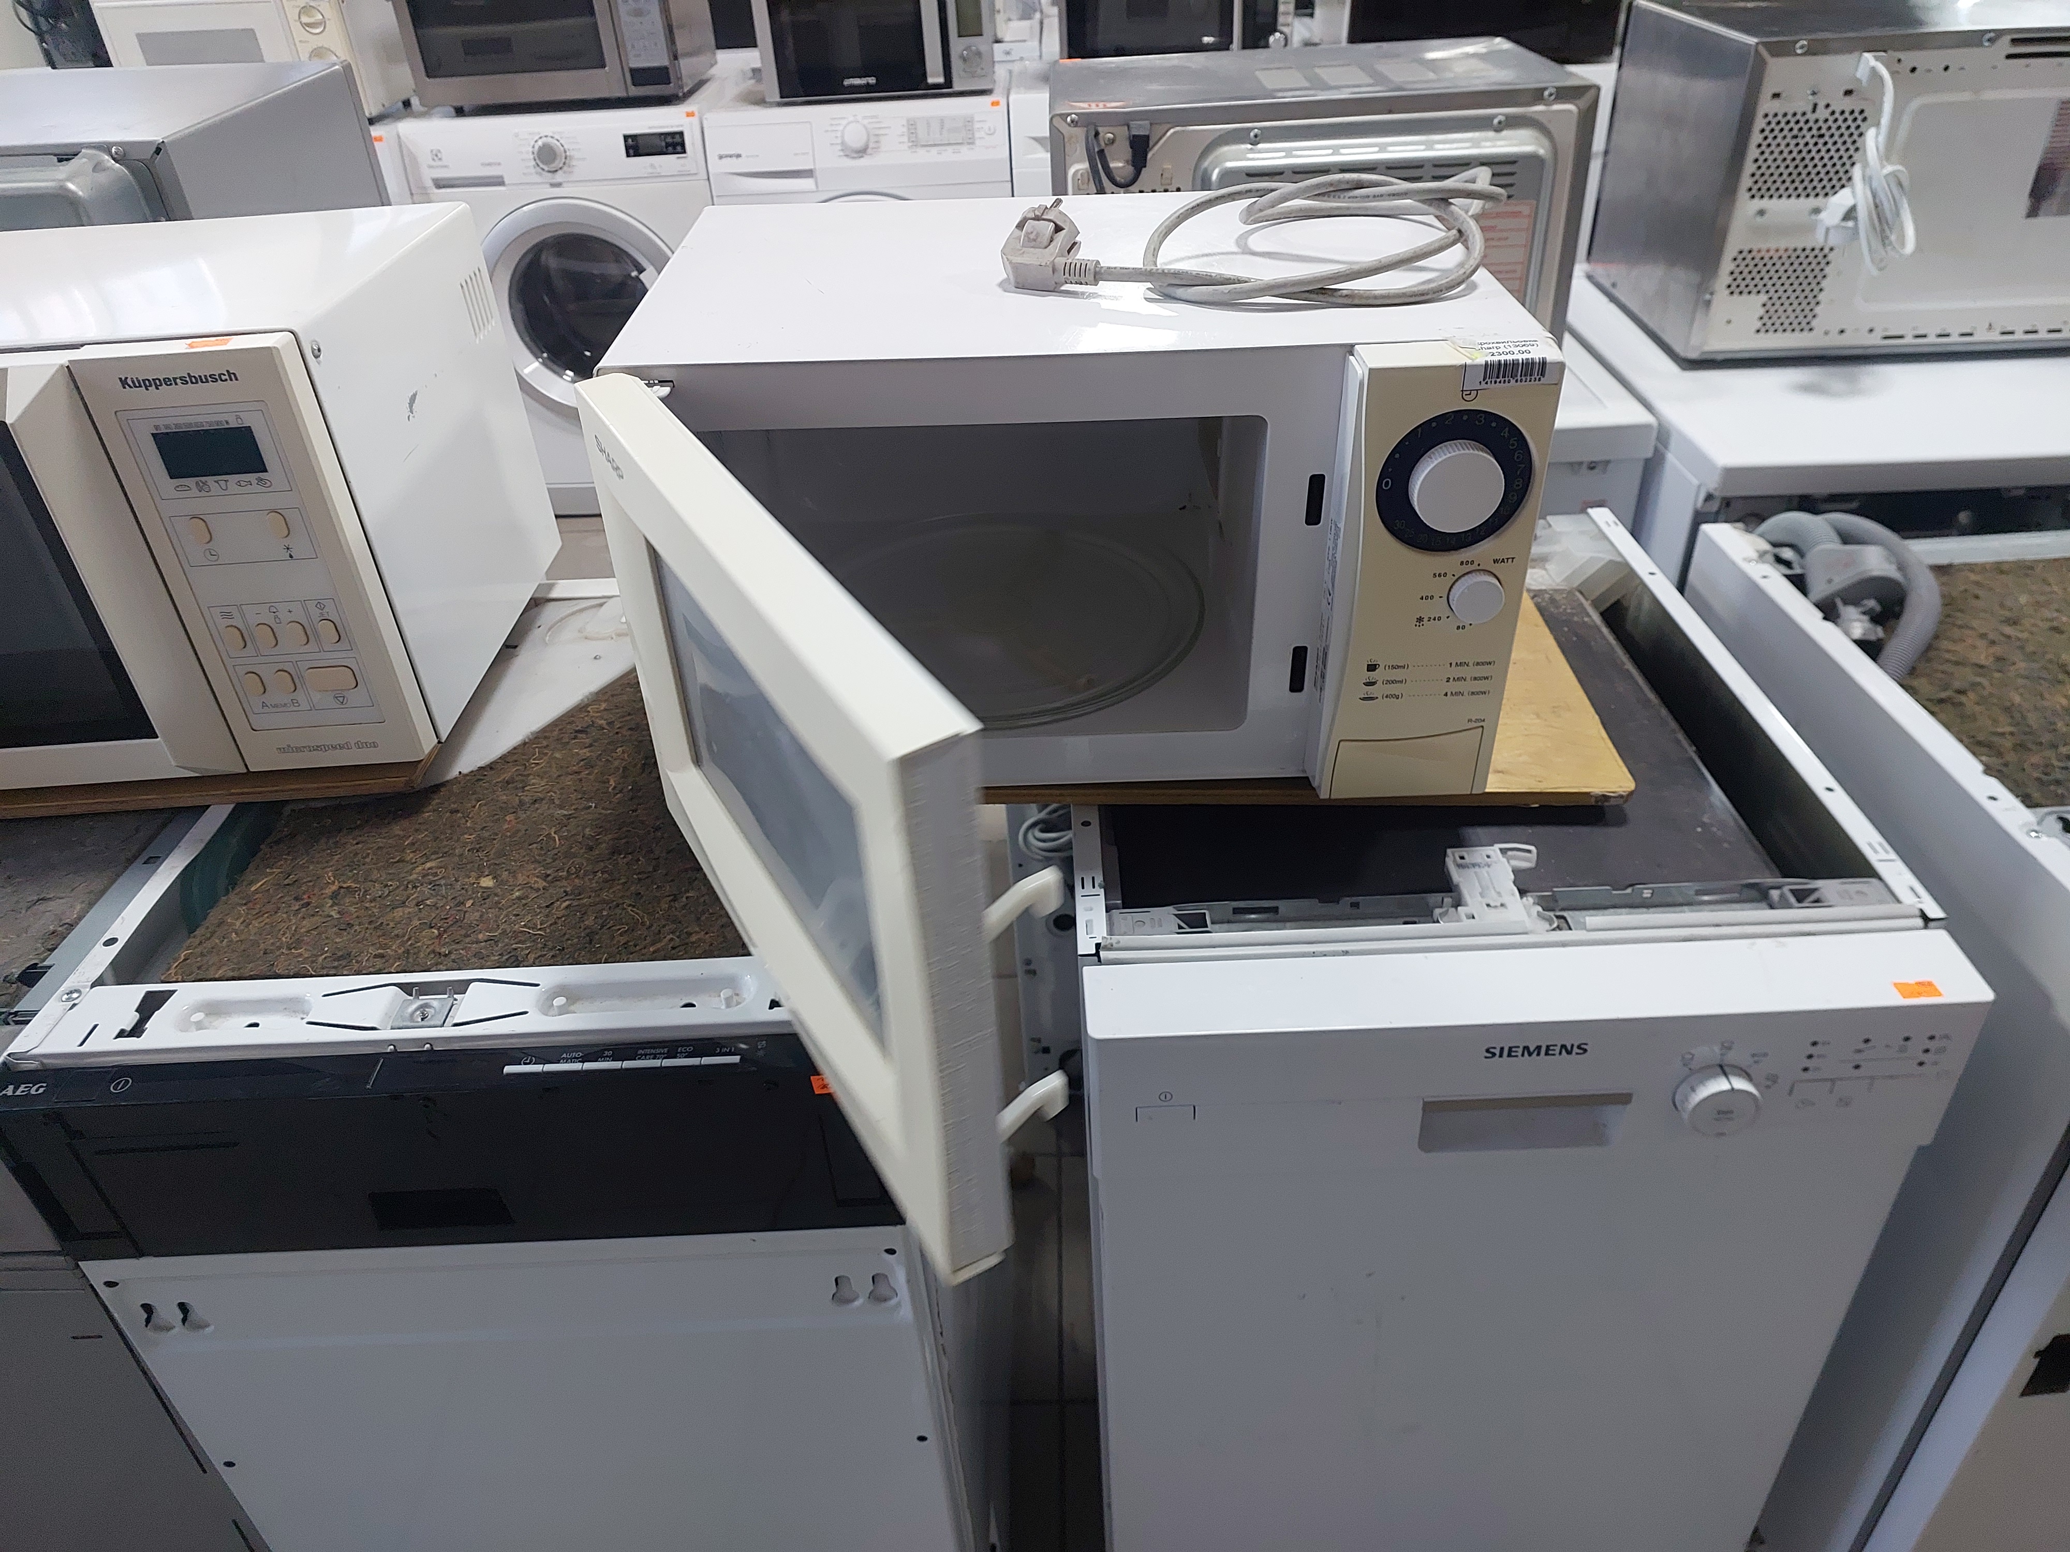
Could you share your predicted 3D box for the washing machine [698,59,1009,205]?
[{"bbox_3d":[-0.363,-1.106,3.144,0.597,0.850,0.600,-5,35,-4],"label":"washing machine"}]

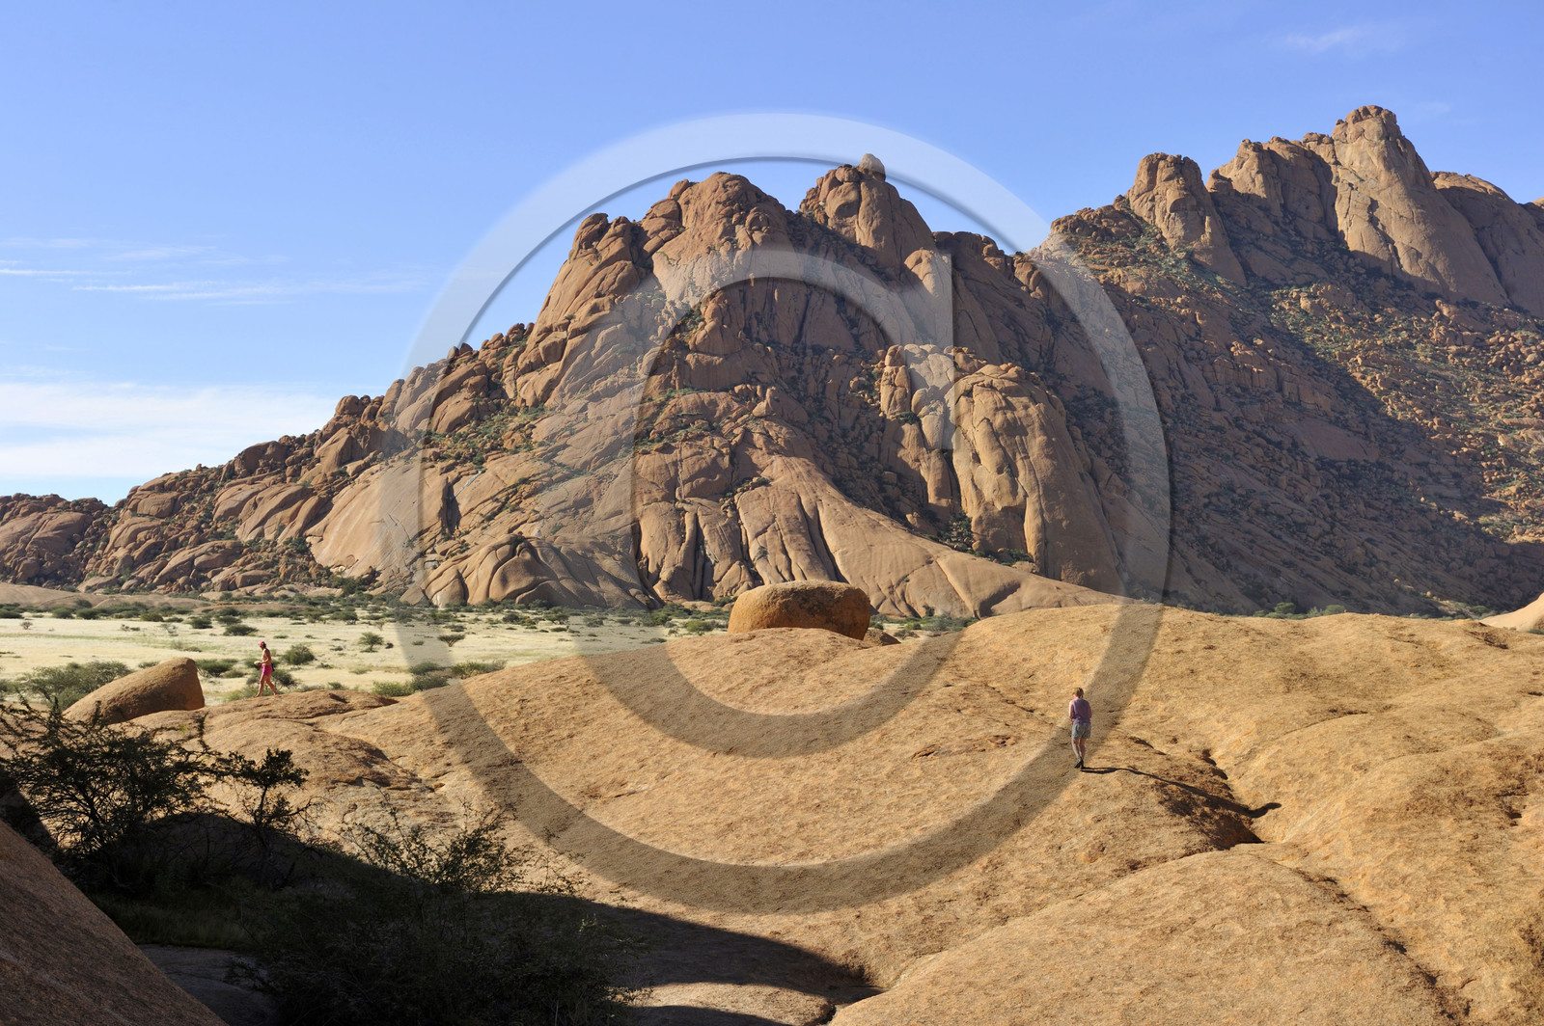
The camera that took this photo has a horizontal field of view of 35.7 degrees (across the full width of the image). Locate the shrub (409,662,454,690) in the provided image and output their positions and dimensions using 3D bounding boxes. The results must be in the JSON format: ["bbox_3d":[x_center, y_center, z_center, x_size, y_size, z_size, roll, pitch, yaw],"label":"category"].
[{"bbox_3d":[-19.138,9.228,135.000,2.500,1.600,2.300,0,-1,0],"label":"shrub"}]

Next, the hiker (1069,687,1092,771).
[{"bbox_3d":[6.268,4.378,48.800,0.450,1.640,0.380,0,-1,-14],"label":"hiker"}]

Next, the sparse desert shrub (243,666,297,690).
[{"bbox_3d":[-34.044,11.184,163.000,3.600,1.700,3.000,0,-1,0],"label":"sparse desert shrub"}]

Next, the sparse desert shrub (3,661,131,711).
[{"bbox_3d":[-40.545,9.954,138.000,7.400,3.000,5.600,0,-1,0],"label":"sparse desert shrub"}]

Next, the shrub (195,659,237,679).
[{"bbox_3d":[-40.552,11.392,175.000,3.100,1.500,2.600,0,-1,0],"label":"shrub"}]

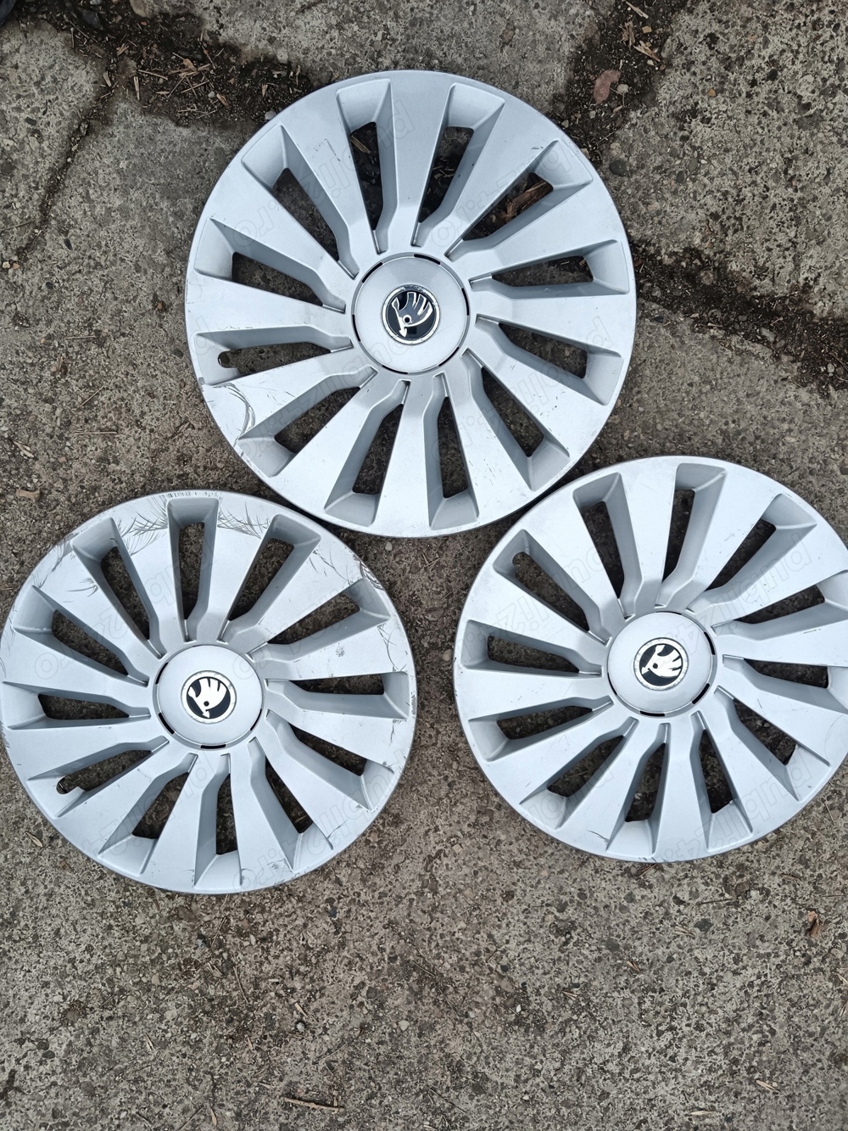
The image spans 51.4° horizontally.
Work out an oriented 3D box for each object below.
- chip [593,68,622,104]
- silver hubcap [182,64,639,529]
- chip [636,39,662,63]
[{"bbox_3d":[0.169,-0.448,0.823,0.017,0.005,0.034,31,98,-5],"label":"chip"},{"bbox_3d":[-0.012,-0.236,0.835,0.416,0.050,0.416,0,100,0],"label":"silver hubcap"},{"bbox_3d":[0.208,-0.477,0.819,0.028,0.005,0.007,34,98,-6],"label":"chip"}]

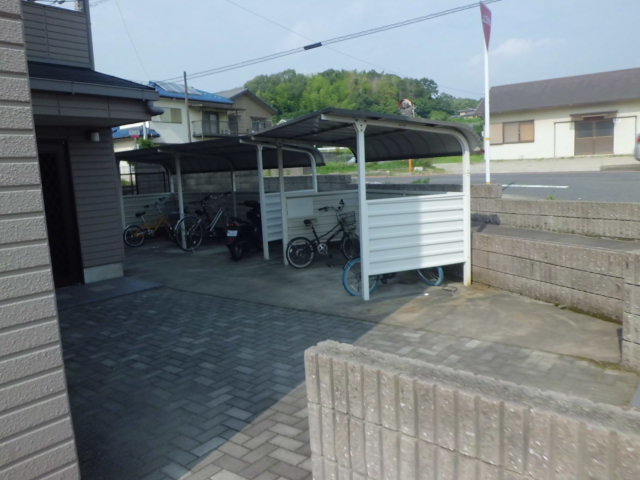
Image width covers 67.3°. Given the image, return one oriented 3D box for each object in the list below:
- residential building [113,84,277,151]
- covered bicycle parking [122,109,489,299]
[{"bbox_3d":[-10.126,-8.463,39.056,9.000,7.700,13.500,4,9,41],"label":"residential building"},{"bbox_3d":[-1.332,-0.761,8.833,2.700,2.100,9.000,-8,9,-36],"label":"covered bicycle parking"}]

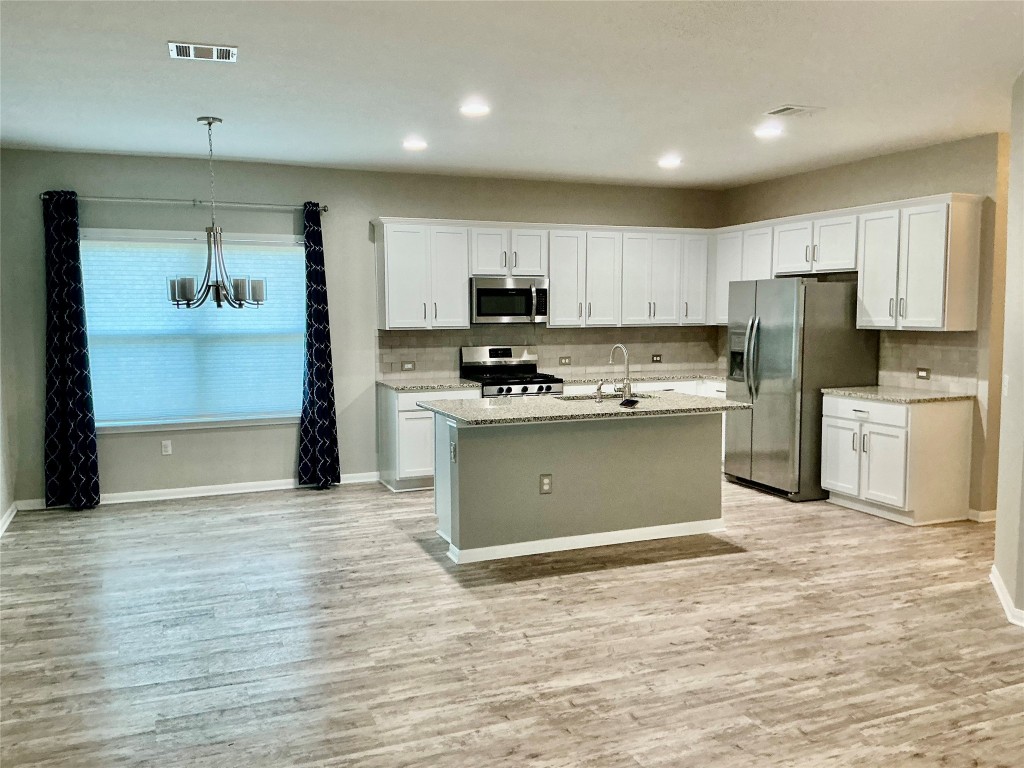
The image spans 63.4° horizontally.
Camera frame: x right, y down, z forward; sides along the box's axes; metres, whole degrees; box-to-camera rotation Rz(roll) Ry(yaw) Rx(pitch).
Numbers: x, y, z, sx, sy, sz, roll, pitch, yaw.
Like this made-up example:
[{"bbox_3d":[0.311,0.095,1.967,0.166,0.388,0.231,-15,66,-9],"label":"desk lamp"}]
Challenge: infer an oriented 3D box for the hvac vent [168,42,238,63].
[{"bbox_3d":[-1.458,-1.568,3.918,0.307,0.025,0.225,-2,5,-22],"label":"hvac vent"}]

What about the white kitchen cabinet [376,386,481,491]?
[{"bbox_3d":[-0.733,0.447,7.409,0.772,0.907,0.645,-2,5,-22],"label":"white kitchen cabinet"}]

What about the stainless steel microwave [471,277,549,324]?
[{"bbox_3d":[-0.066,-0.775,7.699,0.755,0.408,0.415,-2,5,-22],"label":"stainless steel microwave"}]

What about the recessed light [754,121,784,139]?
[{"bbox_3d":[1.761,-1.733,5.663,0.180,0.030,0.180,-2,5,-22],"label":"recessed light"}]

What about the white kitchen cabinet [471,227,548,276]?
[{"bbox_3d":[-0.081,-1.202,7.699,0.762,0.439,0.335,-2,5,-22],"label":"white kitchen cabinet"}]

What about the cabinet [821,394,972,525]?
[{"bbox_3d":[2.877,0.536,6.265,0.630,0.860,0.836,-2,5,-22],"label":"cabinet"}]

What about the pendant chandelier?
[{"bbox_3d":[-1.919,-1.097,5.323,0.630,1.178,0.630,-2,5,-22],"label":"pendant chandelier"}]

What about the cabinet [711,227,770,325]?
[{"bbox_3d":[2.347,-1.014,8.038,0.335,0.903,0.915,-2,5,-22],"label":"cabinet"}]

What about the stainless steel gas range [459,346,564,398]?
[{"bbox_3d":[0.002,0.272,7.506,0.762,1.195,0.670,-2,5,-22],"label":"stainless steel gas range"}]

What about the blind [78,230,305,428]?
[{"bbox_3d":[-2.545,-0.455,6.787,1.740,1.545,0.060,-2,5,-22],"label":"blind"}]

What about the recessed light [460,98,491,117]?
[{"bbox_3d":[-0.225,-1.663,5.048,0.180,0.020,0.180,-2,5,-22],"label":"recessed light"}]

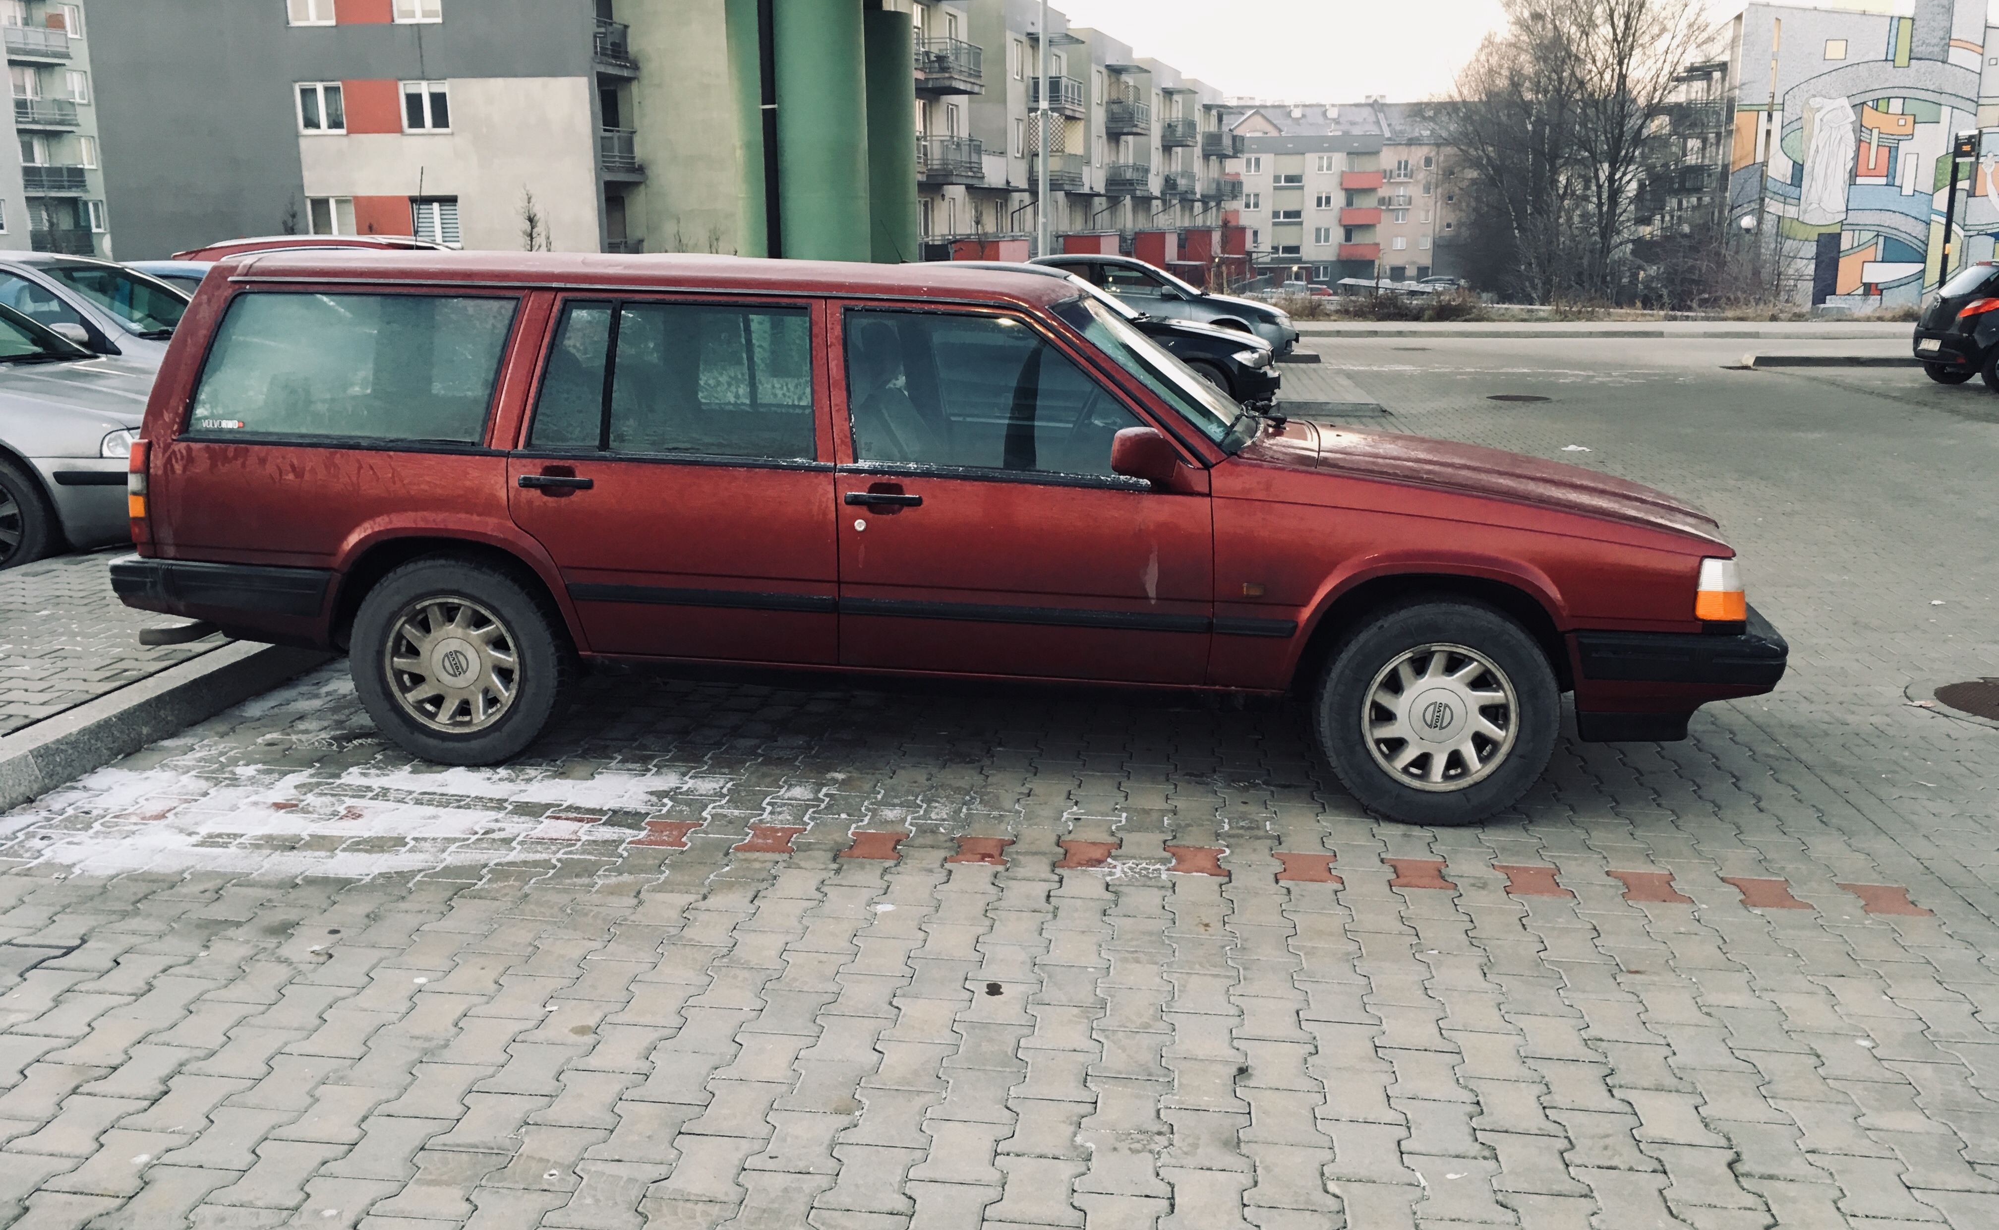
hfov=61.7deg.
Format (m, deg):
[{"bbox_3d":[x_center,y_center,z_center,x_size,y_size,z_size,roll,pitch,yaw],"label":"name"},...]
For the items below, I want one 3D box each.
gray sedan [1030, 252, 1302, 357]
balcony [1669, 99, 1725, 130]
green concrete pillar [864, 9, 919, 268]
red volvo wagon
[{"bbox_3d":[1.537,-3.893,21.591,4.600,1.450,1.780,1,12,6],"label":"gray sedan"},{"bbox_3d":[31.646,-22.680,76.000,1.200,1.300,2.500,-3,12,-15],"label":"balcony"},{"bbox_3d":[-1.610,-4.813,19.314,1.288,4.117,1.288,1,12,6],"label":"green concrete pillar"},{"bbox_3d":[-0.211,-0.392,5.378,4.850,1.460,1.780,2,12,8],"label":"red volvo wagon"}]

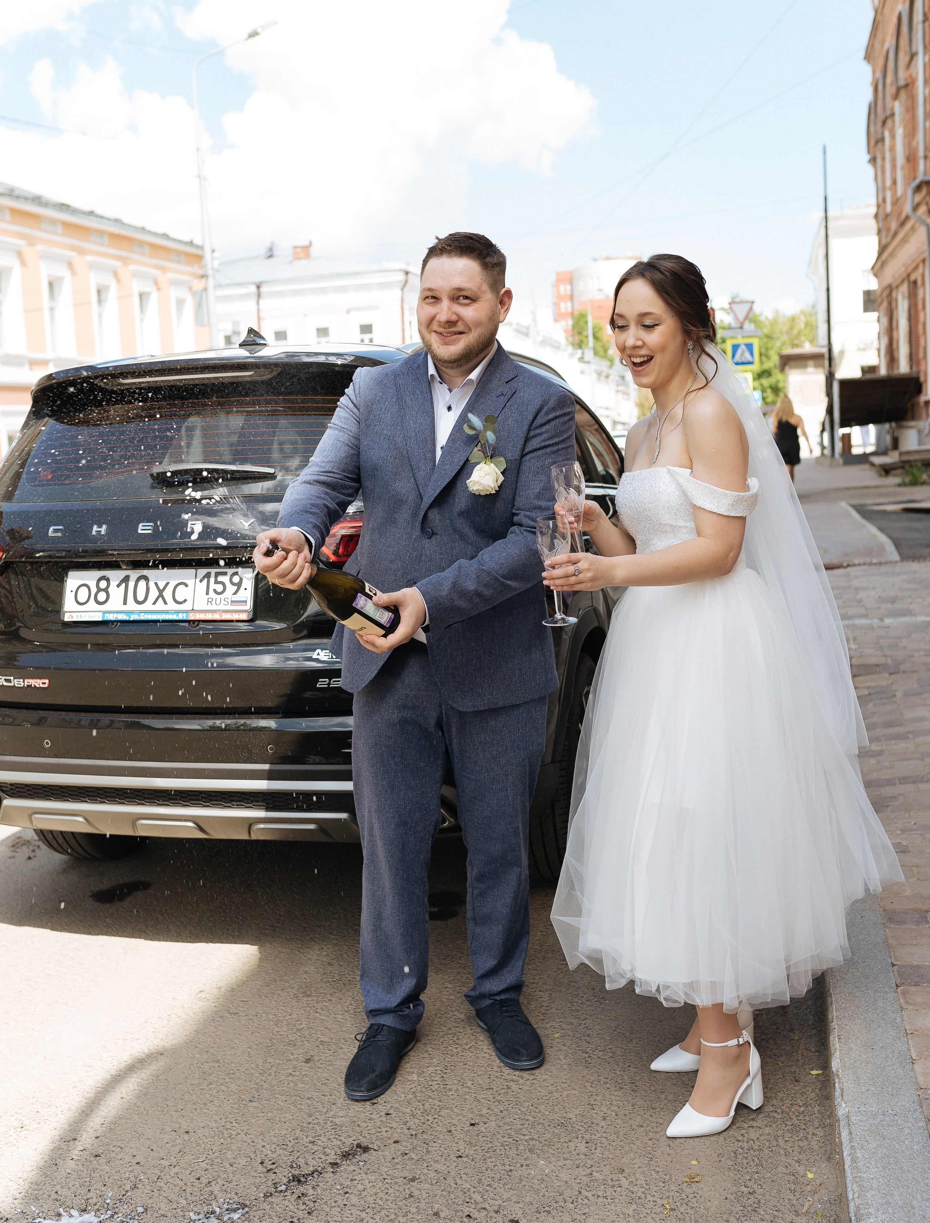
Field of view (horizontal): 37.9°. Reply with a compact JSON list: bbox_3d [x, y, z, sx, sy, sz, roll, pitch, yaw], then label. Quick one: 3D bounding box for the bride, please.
[{"bbox_3d":[0.505,0.123,2.720,0.740,1.690,0.640,-6,7,-31],"label":"bride"}]

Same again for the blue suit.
[{"bbox_3d":[-0.064,0.151,2.820,0.600,1.440,0.430,-1,6,15],"label":"blue suit"}]

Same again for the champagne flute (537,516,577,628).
[{"bbox_3d":[0.175,-0.075,2.570,0.067,0.214,0.067,-4,11,0],"label":"champagne flute"}]

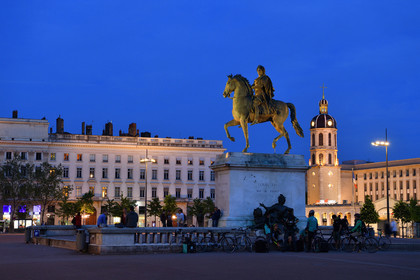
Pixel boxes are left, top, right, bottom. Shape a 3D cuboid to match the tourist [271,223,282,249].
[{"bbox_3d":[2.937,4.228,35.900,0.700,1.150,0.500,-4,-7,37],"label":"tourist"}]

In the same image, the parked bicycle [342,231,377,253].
[{"bbox_3d":[6.745,4.503,36.600,1.720,1.030,0.550,-1,-6,9],"label":"parked bicycle"}]

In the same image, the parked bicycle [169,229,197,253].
[{"bbox_3d":[-1.121,4.319,35.200,1.680,1.020,0.550,2,-6,-13],"label":"parked bicycle"}]

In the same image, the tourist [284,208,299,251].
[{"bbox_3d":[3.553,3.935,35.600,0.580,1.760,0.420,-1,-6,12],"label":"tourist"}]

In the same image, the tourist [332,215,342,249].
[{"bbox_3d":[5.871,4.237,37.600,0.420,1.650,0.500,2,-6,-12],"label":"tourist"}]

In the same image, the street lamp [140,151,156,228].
[{"bbox_3d":[-9.067,7.310,120.000,2.200,12.000,2.200,0,-6,0],"label":"street lamp"}]

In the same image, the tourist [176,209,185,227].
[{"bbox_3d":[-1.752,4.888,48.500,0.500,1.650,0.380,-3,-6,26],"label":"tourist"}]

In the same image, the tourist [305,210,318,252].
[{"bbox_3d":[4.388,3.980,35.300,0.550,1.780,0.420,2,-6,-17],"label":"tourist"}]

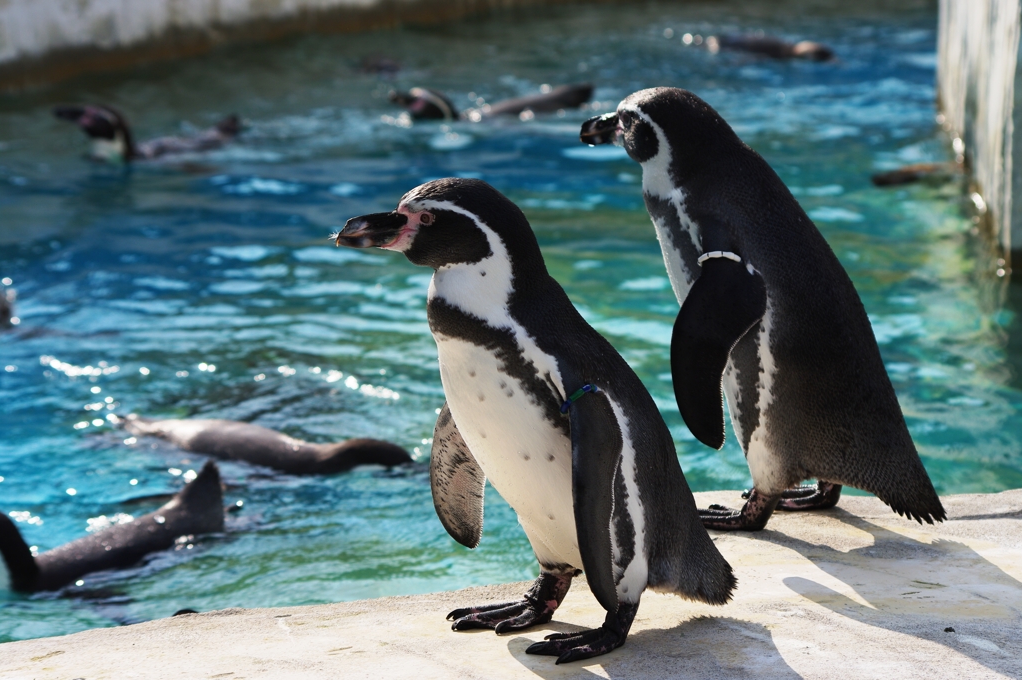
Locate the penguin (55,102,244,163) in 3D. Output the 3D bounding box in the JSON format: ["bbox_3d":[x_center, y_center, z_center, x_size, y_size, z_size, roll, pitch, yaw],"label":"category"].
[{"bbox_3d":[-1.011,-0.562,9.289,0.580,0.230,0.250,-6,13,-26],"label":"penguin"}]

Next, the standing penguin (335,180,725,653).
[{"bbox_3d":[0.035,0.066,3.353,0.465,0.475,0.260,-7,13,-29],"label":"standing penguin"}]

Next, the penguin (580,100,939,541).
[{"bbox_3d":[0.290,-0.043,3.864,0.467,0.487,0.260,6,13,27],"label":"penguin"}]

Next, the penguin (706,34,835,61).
[{"bbox_3d":[0.904,-1.008,11.583,0.520,0.170,0.250,5,13,24],"label":"penguin"}]

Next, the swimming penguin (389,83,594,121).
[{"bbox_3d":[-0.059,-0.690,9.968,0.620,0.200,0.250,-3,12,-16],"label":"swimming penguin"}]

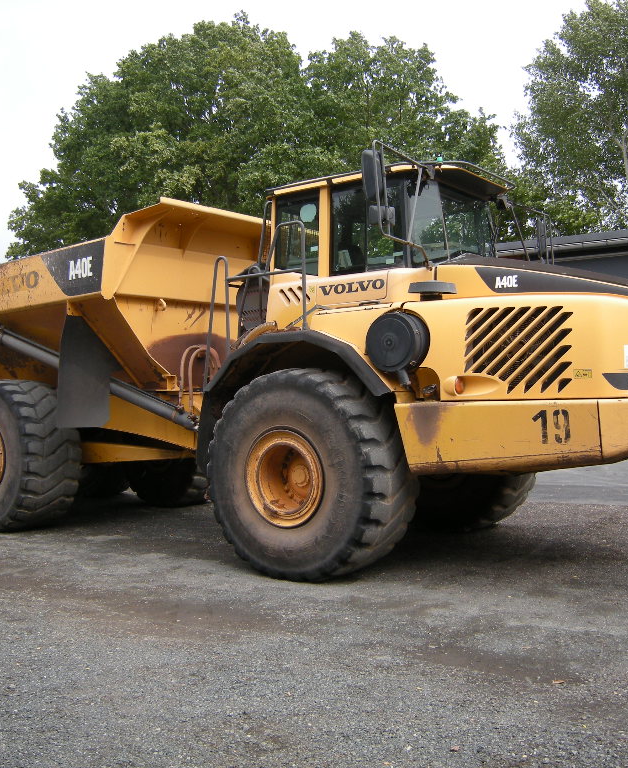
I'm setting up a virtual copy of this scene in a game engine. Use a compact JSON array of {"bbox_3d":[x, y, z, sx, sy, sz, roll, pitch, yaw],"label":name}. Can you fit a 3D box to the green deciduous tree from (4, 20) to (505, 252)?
[{"bbox_3d":[-2.077,-6.090,31.888,19.000,16.219,14.000,-1,-1,0],"label":"green deciduous tree"}]

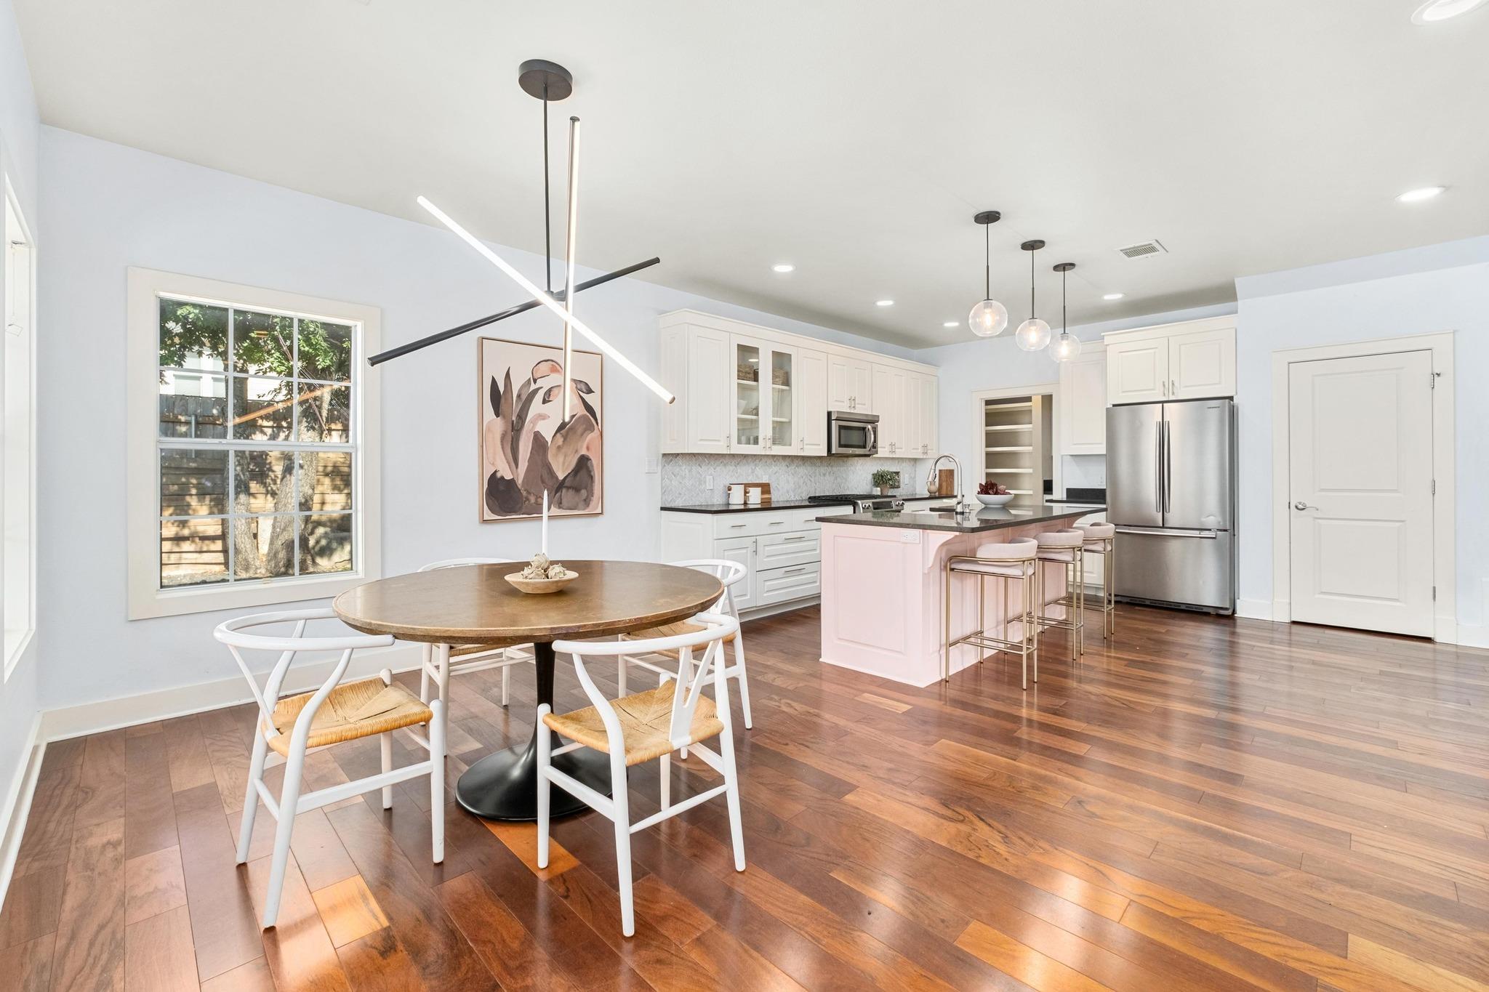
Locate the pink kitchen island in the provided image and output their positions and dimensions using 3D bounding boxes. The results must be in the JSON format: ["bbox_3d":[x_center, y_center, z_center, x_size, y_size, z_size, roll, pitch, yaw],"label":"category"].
[{"bbox_3d":[1.652,0.568,4.384,2.320,0.914,1.060,-2,2,-44],"label":"pink kitchen island"}]

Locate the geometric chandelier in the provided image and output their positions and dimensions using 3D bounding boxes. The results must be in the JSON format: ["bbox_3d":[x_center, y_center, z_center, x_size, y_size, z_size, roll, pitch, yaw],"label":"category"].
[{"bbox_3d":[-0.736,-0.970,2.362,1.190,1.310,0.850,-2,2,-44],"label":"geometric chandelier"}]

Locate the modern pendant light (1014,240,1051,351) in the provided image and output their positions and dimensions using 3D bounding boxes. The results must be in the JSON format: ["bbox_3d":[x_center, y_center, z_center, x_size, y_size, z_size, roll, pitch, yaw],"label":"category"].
[{"bbox_3d":[1.966,-1.353,4.228,0.245,0.732,0.245,-2,2,-45],"label":"modern pendant light"}]

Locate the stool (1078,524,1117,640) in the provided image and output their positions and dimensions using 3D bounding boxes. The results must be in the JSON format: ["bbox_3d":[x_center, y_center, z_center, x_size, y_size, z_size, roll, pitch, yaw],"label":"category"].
[{"bbox_3d":[2.510,0.600,4.606,0.500,0.820,0.430,-2,2,-44],"label":"stool"}]

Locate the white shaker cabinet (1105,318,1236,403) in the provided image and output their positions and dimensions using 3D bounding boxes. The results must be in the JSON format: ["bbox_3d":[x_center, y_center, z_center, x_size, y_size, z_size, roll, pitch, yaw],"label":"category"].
[{"bbox_3d":[3.945,-1.180,5.675,0.720,0.660,0.960,-2,2,-45],"label":"white shaker cabinet"}]

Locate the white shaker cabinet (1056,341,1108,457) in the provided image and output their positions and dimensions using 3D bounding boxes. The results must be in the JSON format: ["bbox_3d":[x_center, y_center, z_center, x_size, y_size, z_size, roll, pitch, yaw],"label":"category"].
[{"bbox_3d":[3.530,-0.970,6.300,0.360,1.110,0.520,-2,2,-44],"label":"white shaker cabinet"}]

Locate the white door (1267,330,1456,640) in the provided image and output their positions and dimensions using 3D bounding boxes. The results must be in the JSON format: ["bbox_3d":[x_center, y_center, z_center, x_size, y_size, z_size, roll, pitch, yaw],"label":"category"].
[{"bbox_3d":[4.537,-0.064,4.587,0.080,2.125,0.950,-2,2,-44],"label":"white door"}]

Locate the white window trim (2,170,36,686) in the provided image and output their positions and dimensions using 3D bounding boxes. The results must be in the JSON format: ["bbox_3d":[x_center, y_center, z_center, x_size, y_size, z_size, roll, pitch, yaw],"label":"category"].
[{"bbox_3d":[-2.536,-0.221,2.174,0.080,1.550,0.910,-2,2,-45],"label":"white window trim"}]

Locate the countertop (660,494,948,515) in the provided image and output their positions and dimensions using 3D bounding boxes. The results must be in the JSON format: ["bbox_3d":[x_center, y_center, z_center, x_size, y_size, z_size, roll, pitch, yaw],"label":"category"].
[{"bbox_3d":[0.980,0.057,6.327,4.100,0.036,0.650,-2,2,-45],"label":"countertop"}]

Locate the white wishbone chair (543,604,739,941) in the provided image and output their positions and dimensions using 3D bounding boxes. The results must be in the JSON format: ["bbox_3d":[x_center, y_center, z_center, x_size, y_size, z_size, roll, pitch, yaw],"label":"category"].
[{"bbox_3d":[-0.290,0.755,1.889,0.550,0.765,0.520,-2,2,-44],"label":"white wishbone chair"}]

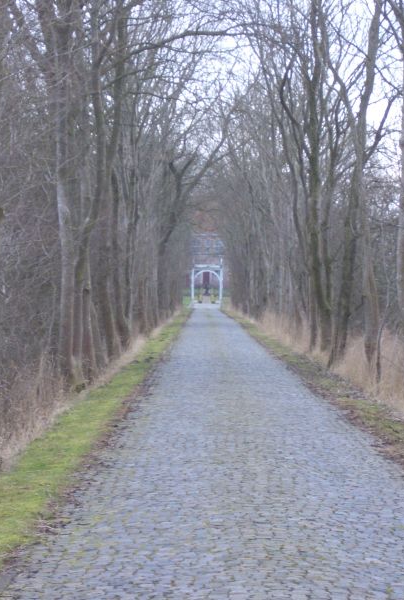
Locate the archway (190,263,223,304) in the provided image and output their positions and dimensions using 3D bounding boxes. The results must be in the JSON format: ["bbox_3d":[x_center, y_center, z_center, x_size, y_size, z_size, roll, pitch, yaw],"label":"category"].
[{"bbox_3d":[0.540,-1.714,252.000,3.323,4.362,0.500,0,0,0],"label":"archway"}]

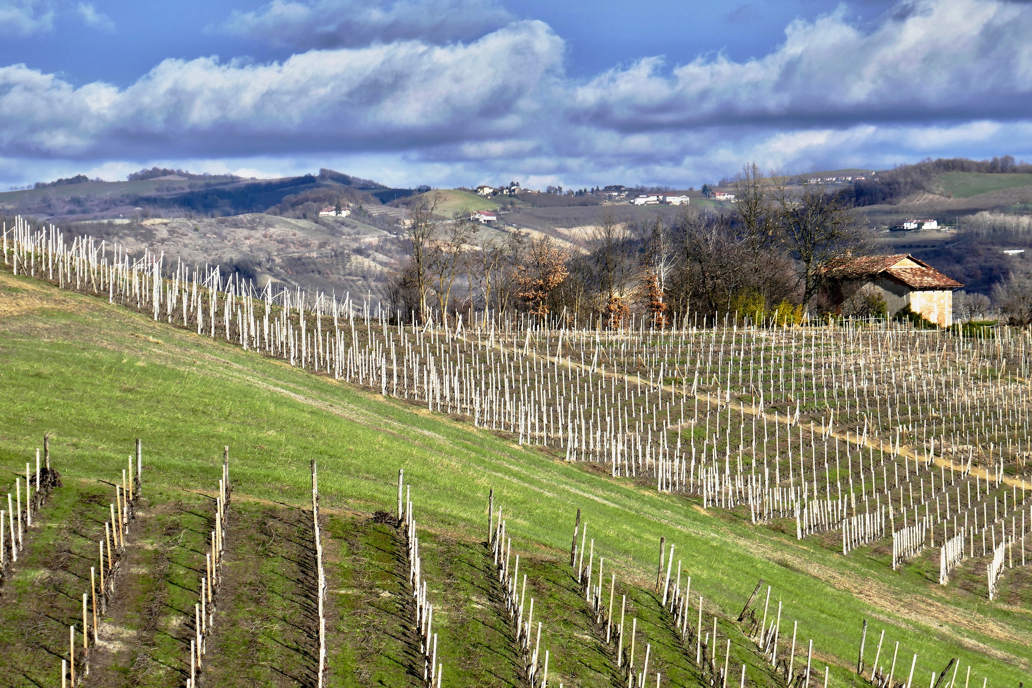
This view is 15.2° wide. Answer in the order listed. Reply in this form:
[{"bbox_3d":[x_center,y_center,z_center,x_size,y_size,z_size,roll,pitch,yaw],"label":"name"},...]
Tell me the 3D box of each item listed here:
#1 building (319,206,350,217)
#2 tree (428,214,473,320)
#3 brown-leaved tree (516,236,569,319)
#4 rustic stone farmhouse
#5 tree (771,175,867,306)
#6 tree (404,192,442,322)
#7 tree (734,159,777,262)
[{"bbox_3d":[-107.821,-78.501,2300.000,17.500,6.800,9.000,0,1,14],"label":"building"},{"bbox_3d":[-5.334,-6.264,318.000,3.840,9.080,3.650,0,1,0],"label":"tree"},{"bbox_3d":[2.283,-5.605,332.000,4.630,7.200,4.400,0,1,0],"label":"brown-leaved tree"},{"bbox_3d":[34.990,-4.952,360.000,10.600,6.800,7.400,1,2,42],"label":"rustic stone farmhouse"},{"bbox_3d":[27.930,-8.855,357.000,8.930,13.390,8.480,0,1,0],"label":"tree"},{"bbox_3d":[-7.580,-7.058,315.000,3.150,10.700,2.990,0,1,0],"label":"tree"},{"bbox_3d":[22.695,-9.933,368.000,4.400,14.800,4.200,0,1,0],"label":"tree"}]

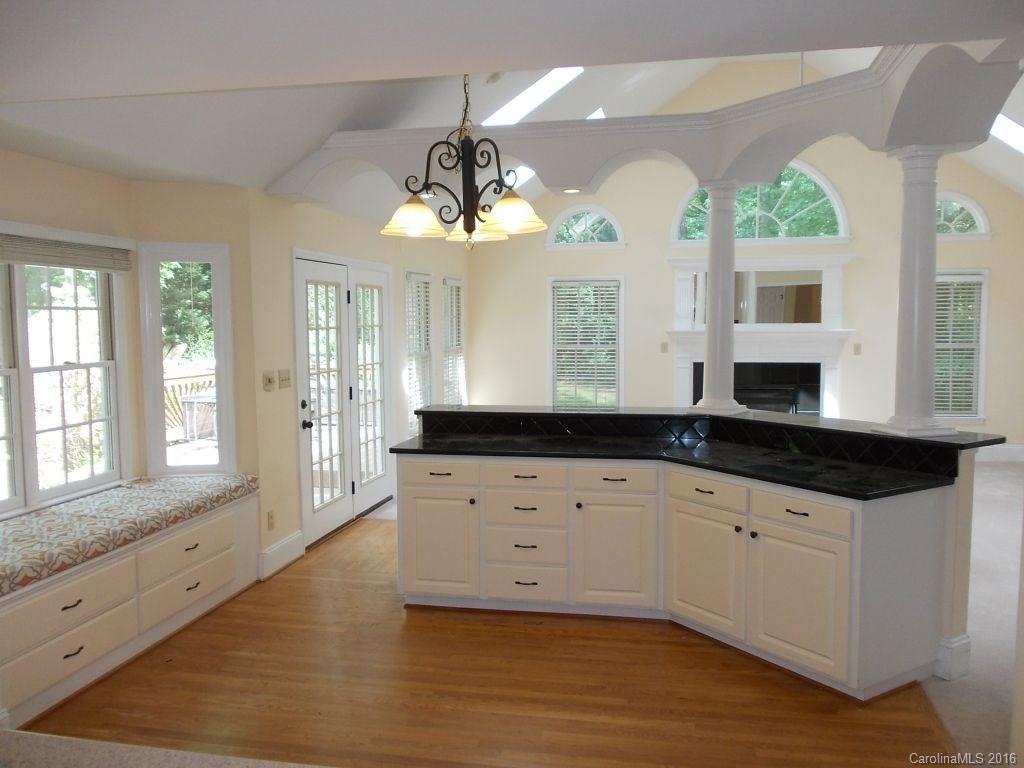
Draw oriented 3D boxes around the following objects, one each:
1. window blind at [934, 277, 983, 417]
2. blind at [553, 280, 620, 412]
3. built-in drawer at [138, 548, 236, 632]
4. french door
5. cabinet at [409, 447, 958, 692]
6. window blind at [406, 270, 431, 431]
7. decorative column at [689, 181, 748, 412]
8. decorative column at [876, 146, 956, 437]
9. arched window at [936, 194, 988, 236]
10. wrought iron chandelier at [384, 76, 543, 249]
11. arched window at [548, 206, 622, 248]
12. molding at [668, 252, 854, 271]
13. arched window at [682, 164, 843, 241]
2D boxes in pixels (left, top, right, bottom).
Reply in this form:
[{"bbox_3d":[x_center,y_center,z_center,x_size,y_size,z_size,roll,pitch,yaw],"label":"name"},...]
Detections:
[{"bbox_3d":[4.547,-0.414,8.825,0.790,1.480,0.060,1,5,12],"label":"window blind"},{"bbox_3d":[0.863,-0.453,9.623,0.790,1.480,0.060,1,5,12],"label":"blind"},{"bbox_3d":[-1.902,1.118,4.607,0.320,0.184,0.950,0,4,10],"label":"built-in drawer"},{"bbox_3d":[-1.365,0.060,6.869,0.140,2.153,2.068,0,4,10],"label":"french door"},{"bbox_3d":[0.683,0.834,4.429,2.810,0.876,1.165,2,6,26],"label":"cabinet"},{"bbox_3d":[-0.907,-0.311,8.152,0.080,1.550,0.790,1,5,12],"label":"window blind"},{"bbox_3d":[1.191,-0.495,4.771,0.275,1.325,0.275,3,6,35],"label":"decorative column"},{"bbox_3d":[1.928,-0.430,3.929,0.275,1.330,0.275,-1,5,-10],"label":"decorative column"},{"bbox_3d":[4.529,-1.773,8.698,0.890,0.460,0.080,1,5,12],"label":"arched window"},{"bbox_3d":[-0.168,-0.784,2.919,0.580,0.620,0.580,0,4,10],"label":"wrought iron chandelier"},{"bbox_3d":[0.914,-1.953,10.296,0.938,0.522,0.120,0,4,10],"label":"arched window"},{"bbox_3d":[2.942,-1.451,9.862,2.122,0.194,0.180,0,4,10],"label":"molding"},{"bbox_3d":[2.947,-2.208,9.905,1.970,1.025,0.120,0,4,10],"label":"arched window"}]

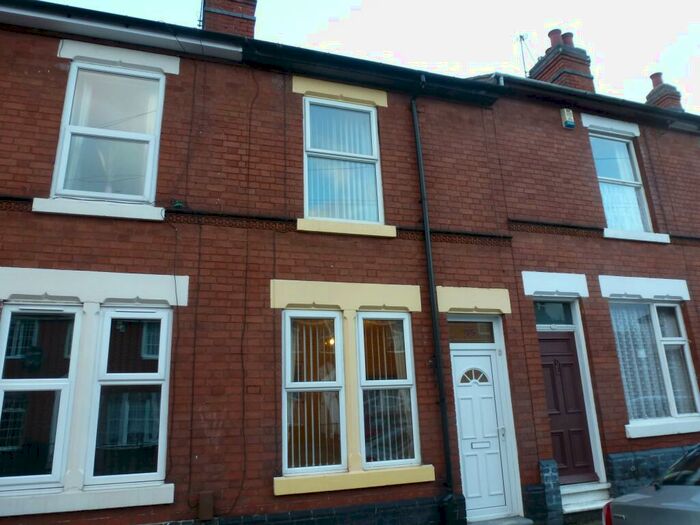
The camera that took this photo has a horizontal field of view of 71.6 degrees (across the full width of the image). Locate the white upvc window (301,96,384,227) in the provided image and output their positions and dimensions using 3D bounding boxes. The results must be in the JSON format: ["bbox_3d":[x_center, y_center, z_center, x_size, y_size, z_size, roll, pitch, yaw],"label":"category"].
[{"bbox_3d":[-0.094,-1.306,6.307,1.033,1.699,0.090,3,-16,-17],"label":"white upvc window"}]

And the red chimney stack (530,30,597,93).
[{"bbox_3d":[4.681,-4.186,10.744,0.754,1.528,0.933,3,-16,-17],"label":"red chimney stack"}]

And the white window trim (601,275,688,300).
[{"bbox_3d":[4.391,0.404,7.275,1.669,0.311,0.120,3,-16,-17],"label":"white window trim"}]

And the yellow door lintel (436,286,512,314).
[{"bbox_3d":[1.595,0.506,6.308,1.057,0.325,0.120,3,-16,-17],"label":"yellow door lintel"}]

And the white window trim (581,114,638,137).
[{"bbox_3d":[4.263,-2.225,7.980,1.170,0.243,0.100,3,-16,-17],"label":"white window trim"}]

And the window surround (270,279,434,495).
[{"bbox_3d":[0.026,1.327,5.493,1.860,2.233,0.160,3,-16,-17],"label":"window surround"}]

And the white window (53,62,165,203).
[{"bbox_3d":[-2.681,-1.443,5.493,1.009,1.666,0.090,3,-16,-17],"label":"white window"}]

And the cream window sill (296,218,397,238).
[{"bbox_3d":[-0.036,-0.394,5.955,1.261,0.143,0.120,3,-16,-17],"label":"cream window sill"}]

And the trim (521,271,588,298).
[{"bbox_3d":[2.846,0.327,6.797,1.068,0.331,0.120,3,-16,-17],"label":"trim"}]

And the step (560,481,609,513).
[{"bbox_3d":[2.837,2.901,6.029,0.800,0.310,0.320,3,-16,-17],"label":"step"}]

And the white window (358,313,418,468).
[{"bbox_3d":[0.444,1.457,5.681,0.695,1.744,0.070,3,-16,-17],"label":"white window"}]

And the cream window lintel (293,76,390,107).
[{"bbox_3d":[-0.127,-2.256,6.535,1.313,0.241,0.120,3,-16,-17],"label":"cream window lintel"}]

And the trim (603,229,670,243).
[{"bbox_3d":[4.359,-0.387,7.428,1.276,0.150,0.120,3,-16,-17],"label":"trim"}]

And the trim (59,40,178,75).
[{"bbox_3d":[-2.687,-2.384,5.719,1.284,0.230,0.100,3,-16,-17],"label":"trim"}]

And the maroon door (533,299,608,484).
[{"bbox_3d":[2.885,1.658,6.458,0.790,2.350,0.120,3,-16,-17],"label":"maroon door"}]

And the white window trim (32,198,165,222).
[{"bbox_3d":[-2.633,-0.536,5.152,1.246,0.140,0.120,3,-16,-17],"label":"white window trim"}]

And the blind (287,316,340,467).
[{"bbox_3d":[-0.418,1.455,5.544,0.624,1.674,0.090,3,-16,-17],"label":"blind"}]

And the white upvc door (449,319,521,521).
[{"bbox_3d":[1.584,1.832,5.989,0.800,2.386,0.090,3,-16,-17],"label":"white upvc door"}]

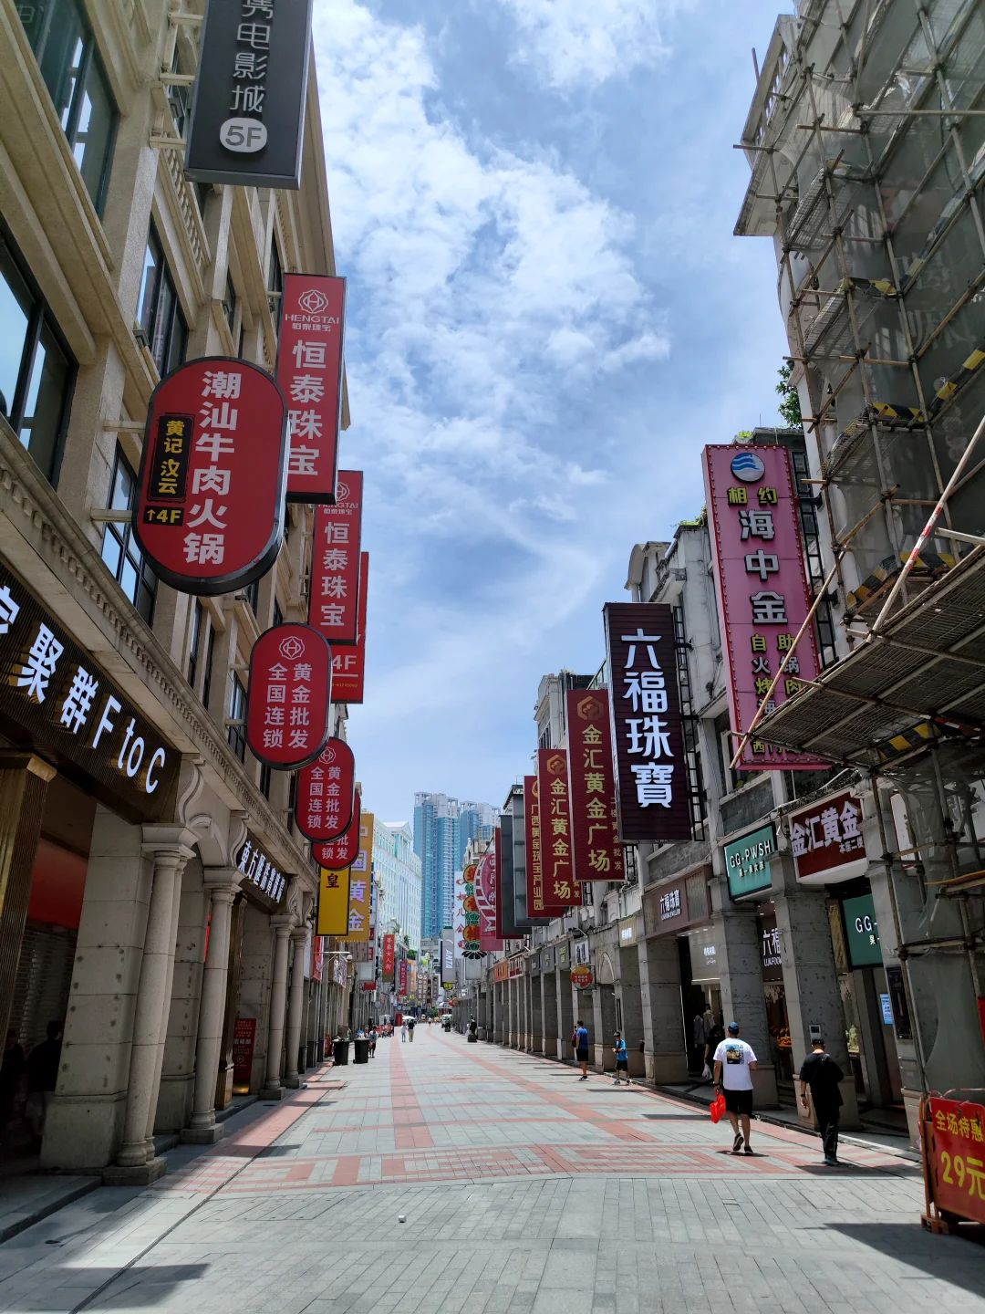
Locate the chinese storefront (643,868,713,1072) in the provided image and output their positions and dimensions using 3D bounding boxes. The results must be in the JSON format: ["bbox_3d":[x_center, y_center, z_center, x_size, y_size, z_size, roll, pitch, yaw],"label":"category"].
[{"bbox_3d":[5.209,8.212,22.851,1.269,5.075,6.902,1,-22,-5],"label":"chinese storefront"}]

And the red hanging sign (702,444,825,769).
[{"bbox_3d":[4.586,-1.009,15.457,1.503,5.847,0.355,1,-22,-5],"label":"red hanging sign"}]

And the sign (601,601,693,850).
[{"bbox_3d":[3.470,1.395,20.594,1.500,5.500,0.420,1,-21,-5],"label":"sign"}]

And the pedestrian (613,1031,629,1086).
[{"bbox_3d":[3.762,11.793,26.892,0.477,1.416,0.436,10,-24,-26],"label":"pedestrian"}]

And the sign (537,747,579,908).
[{"bbox_3d":[2.525,6.502,34.837,1.370,5.937,0.406,1,-22,-5],"label":"sign"}]

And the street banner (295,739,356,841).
[{"bbox_3d":[-4.768,3.733,26.047,1.550,2.880,0.400,1,-21,-5],"label":"street banner"}]

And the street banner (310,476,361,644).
[{"bbox_3d":[-4.888,-3.223,28.626,1.380,5.880,0.420,1,-21,-5],"label":"street banner"}]

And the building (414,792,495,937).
[{"bbox_3d":[-30.997,202.010,758.098,68.000,168.000,45.000,0,-21,-2],"label":"building"}]

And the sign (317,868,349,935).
[{"bbox_3d":[-5.704,8.285,32.927,1.024,3.451,0.254,1,-22,-5],"label":"sign"}]

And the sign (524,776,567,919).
[{"bbox_3d":[2.120,7.681,37.141,1.400,5.600,0.360,1,-21,-5],"label":"sign"}]

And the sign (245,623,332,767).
[{"bbox_3d":[-4.077,0.756,18.388,1.597,2.961,0.406,1,-22,-5],"label":"sign"}]

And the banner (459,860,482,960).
[{"bbox_3d":[-1.437,19.284,69.185,1.705,6.821,0.507,1,-22,-5],"label":"banner"}]

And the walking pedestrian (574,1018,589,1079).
[{"bbox_3d":[2.802,12.227,28.389,0.350,1.720,0.440,-16,-26,35],"label":"walking pedestrian"}]

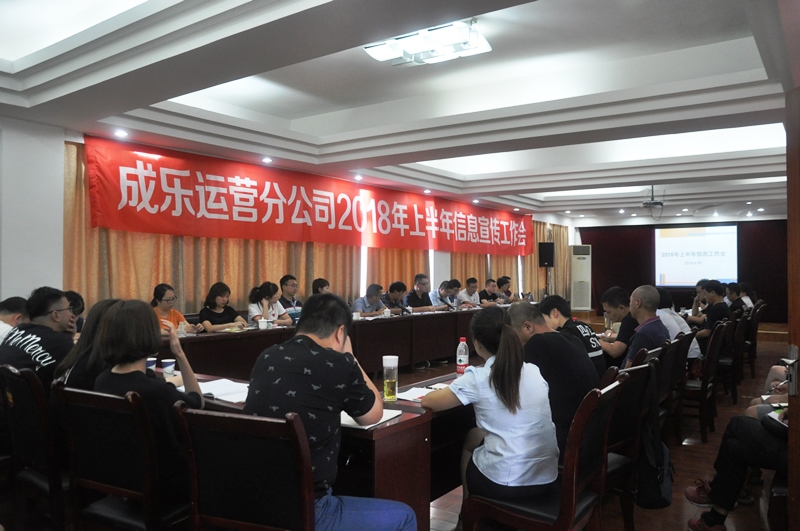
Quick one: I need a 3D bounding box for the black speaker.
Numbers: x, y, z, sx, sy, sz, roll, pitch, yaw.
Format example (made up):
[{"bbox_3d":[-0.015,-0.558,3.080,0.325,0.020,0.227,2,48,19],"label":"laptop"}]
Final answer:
[{"bbox_3d":[3.224,-0.234,13.193,0.340,0.550,0.330,1,0,14],"label":"black speaker"}]

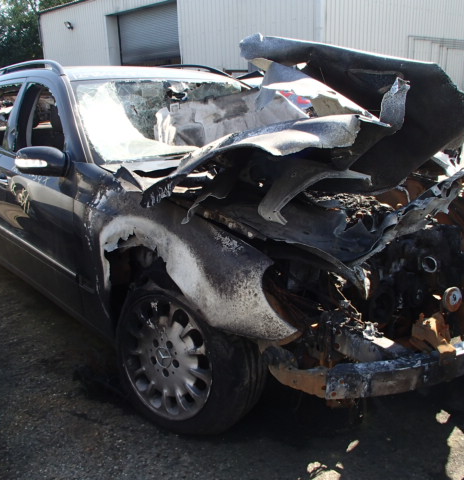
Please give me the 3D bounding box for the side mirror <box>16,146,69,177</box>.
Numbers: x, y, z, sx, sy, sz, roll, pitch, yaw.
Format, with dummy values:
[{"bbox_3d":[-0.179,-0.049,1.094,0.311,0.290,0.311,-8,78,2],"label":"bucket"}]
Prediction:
[{"bbox_3d":[-0.822,-0.347,2.254,0.210,0.135,0.135,-11,18,-38],"label":"side mirror"}]

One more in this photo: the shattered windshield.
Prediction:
[{"bbox_3d":[-0.176,-0.679,2.902,1.400,0.170,0.830,-11,48,-38],"label":"shattered windshield"}]

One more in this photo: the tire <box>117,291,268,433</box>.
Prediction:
[{"bbox_3d":[-0.174,0.404,1.910,0.645,0.645,0.235,12,13,37],"label":"tire"}]

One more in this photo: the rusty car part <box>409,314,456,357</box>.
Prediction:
[{"bbox_3d":[0.614,0.300,1.628,0.130,0.130,0.130,-11,18,-38],"label":"rusty car part"}]

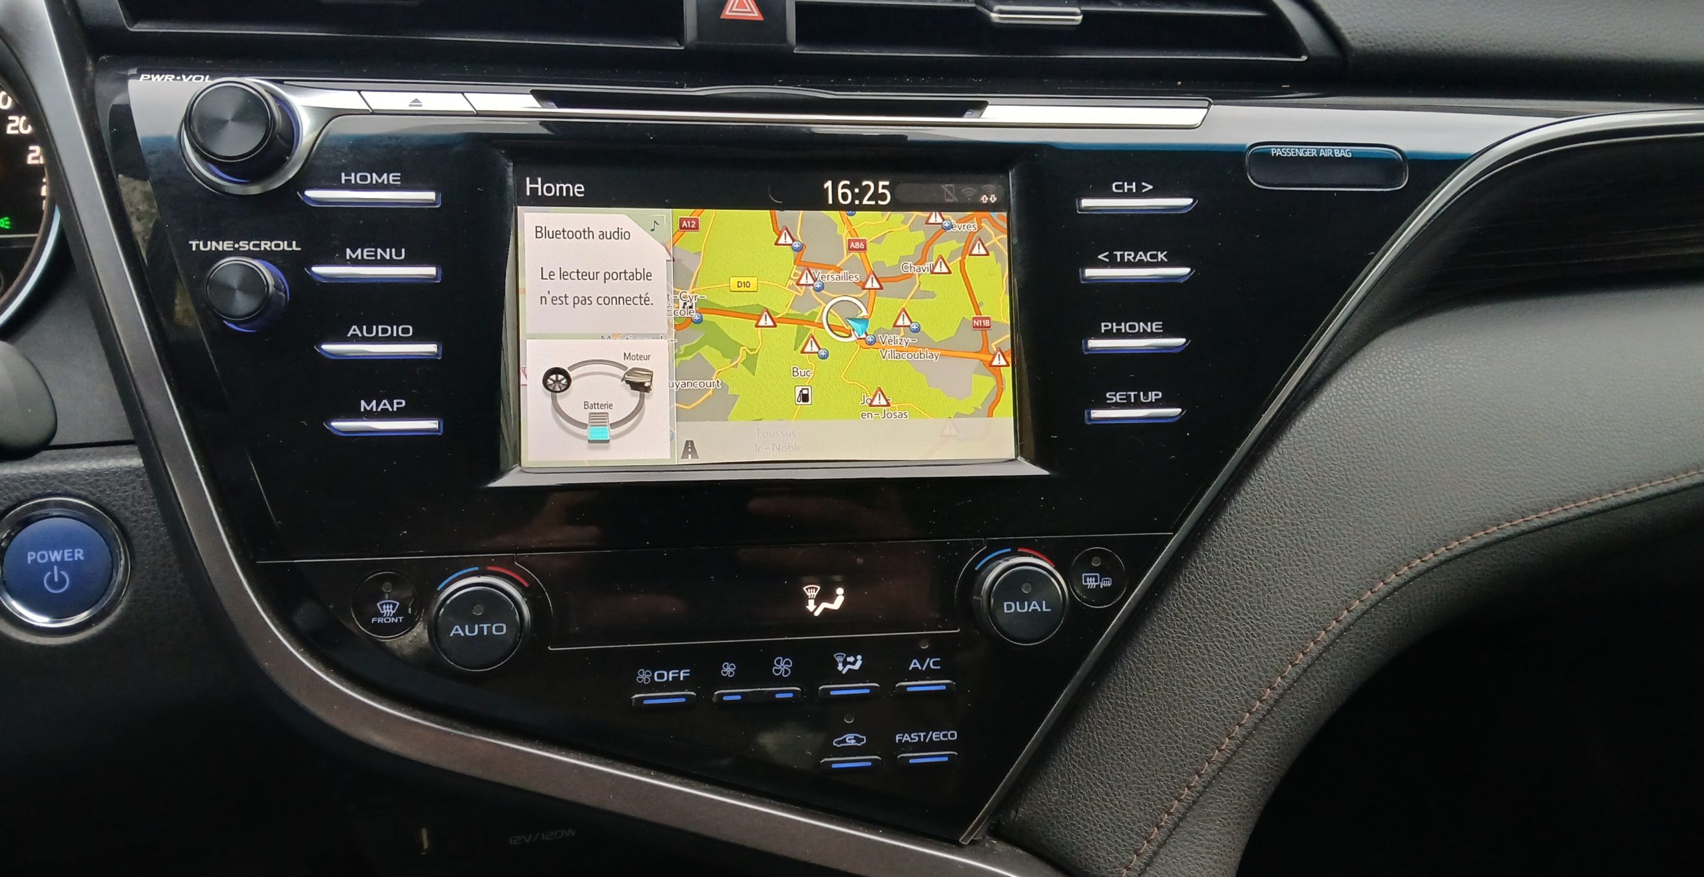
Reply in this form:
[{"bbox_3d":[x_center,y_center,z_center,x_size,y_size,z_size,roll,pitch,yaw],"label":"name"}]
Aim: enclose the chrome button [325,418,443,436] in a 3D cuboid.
[{"bbox_3d":[-0.139,-0.003,0.378,0.033,0.005,0.004,-1,-3,-9],"label":"chrome button"}]

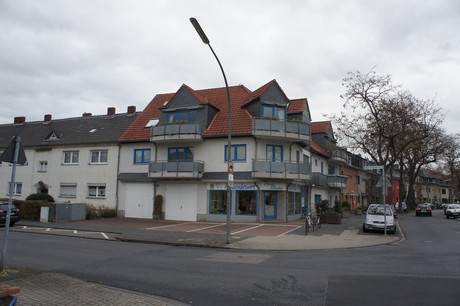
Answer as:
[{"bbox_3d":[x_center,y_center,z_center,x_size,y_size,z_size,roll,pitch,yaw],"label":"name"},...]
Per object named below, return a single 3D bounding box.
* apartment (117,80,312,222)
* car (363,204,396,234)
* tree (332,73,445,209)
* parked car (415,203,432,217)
[{"bbox_3d":[-0.765,-0.161,32.777,15.600,12.200,12.000,-2,-8,22],"label":"apartment"},{"bbox_3d":[8.995,3.944,20.908,1.700,1.540,4.000,-2,-8,22],"label":"car"},{"bbox_3d":[21.395,-1.231,47.007,14.000,18.800,14.000,-2,-8,25],"label":"tree"},{"bbox_3d":[24.509,7.222,43.566,1.750,1.450,4.350,-3,-8,28],"label":"parked car"}]

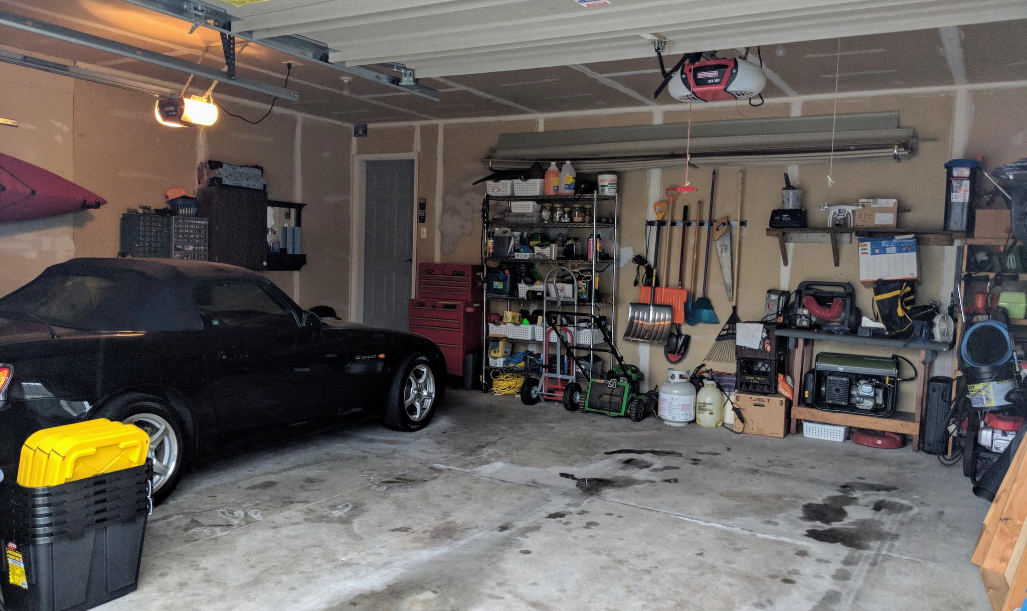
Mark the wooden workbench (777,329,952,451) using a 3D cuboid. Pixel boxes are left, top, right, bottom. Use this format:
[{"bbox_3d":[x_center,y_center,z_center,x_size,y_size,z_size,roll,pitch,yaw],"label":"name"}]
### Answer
[{"bbox_3d":[2.820,0.658,6.526,1.250,0.840,0.520,4,4,31],"label":"wooden workbench"}]

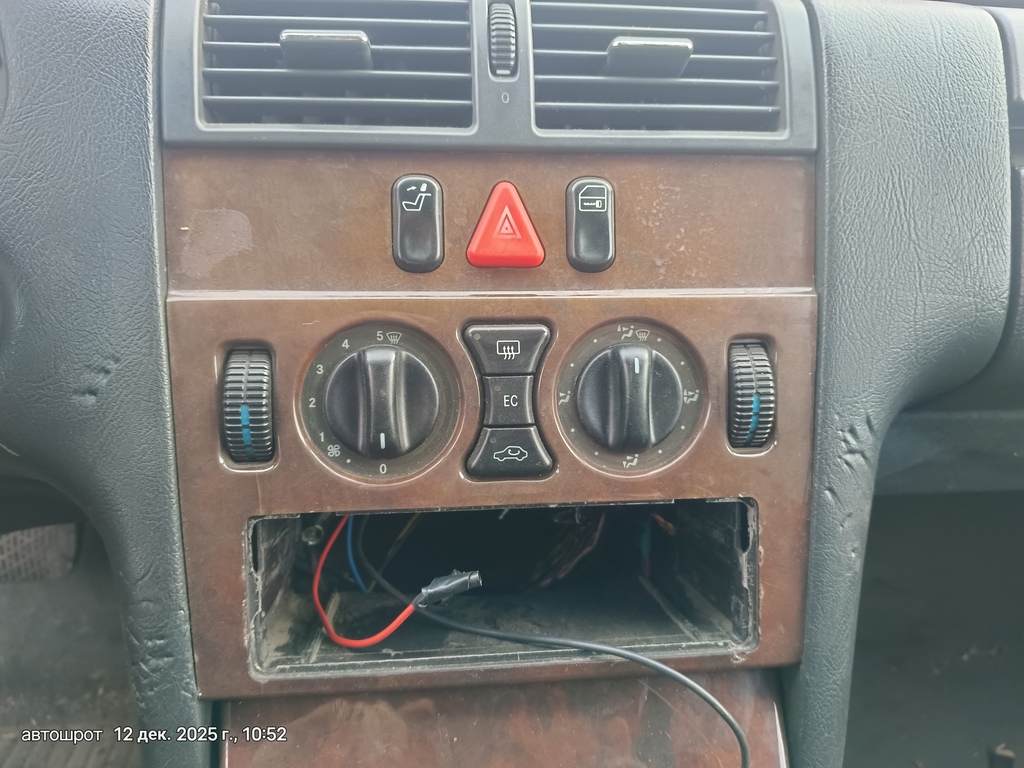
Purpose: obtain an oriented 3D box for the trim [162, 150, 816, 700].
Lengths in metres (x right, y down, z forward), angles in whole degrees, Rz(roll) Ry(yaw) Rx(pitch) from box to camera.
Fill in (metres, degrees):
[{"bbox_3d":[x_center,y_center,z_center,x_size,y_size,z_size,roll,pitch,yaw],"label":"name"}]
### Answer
[{"bbox_3d":[-0.002,0.013,0.277,0.236,0.193,0.025,-1,3,-6],"label":"trim"}]

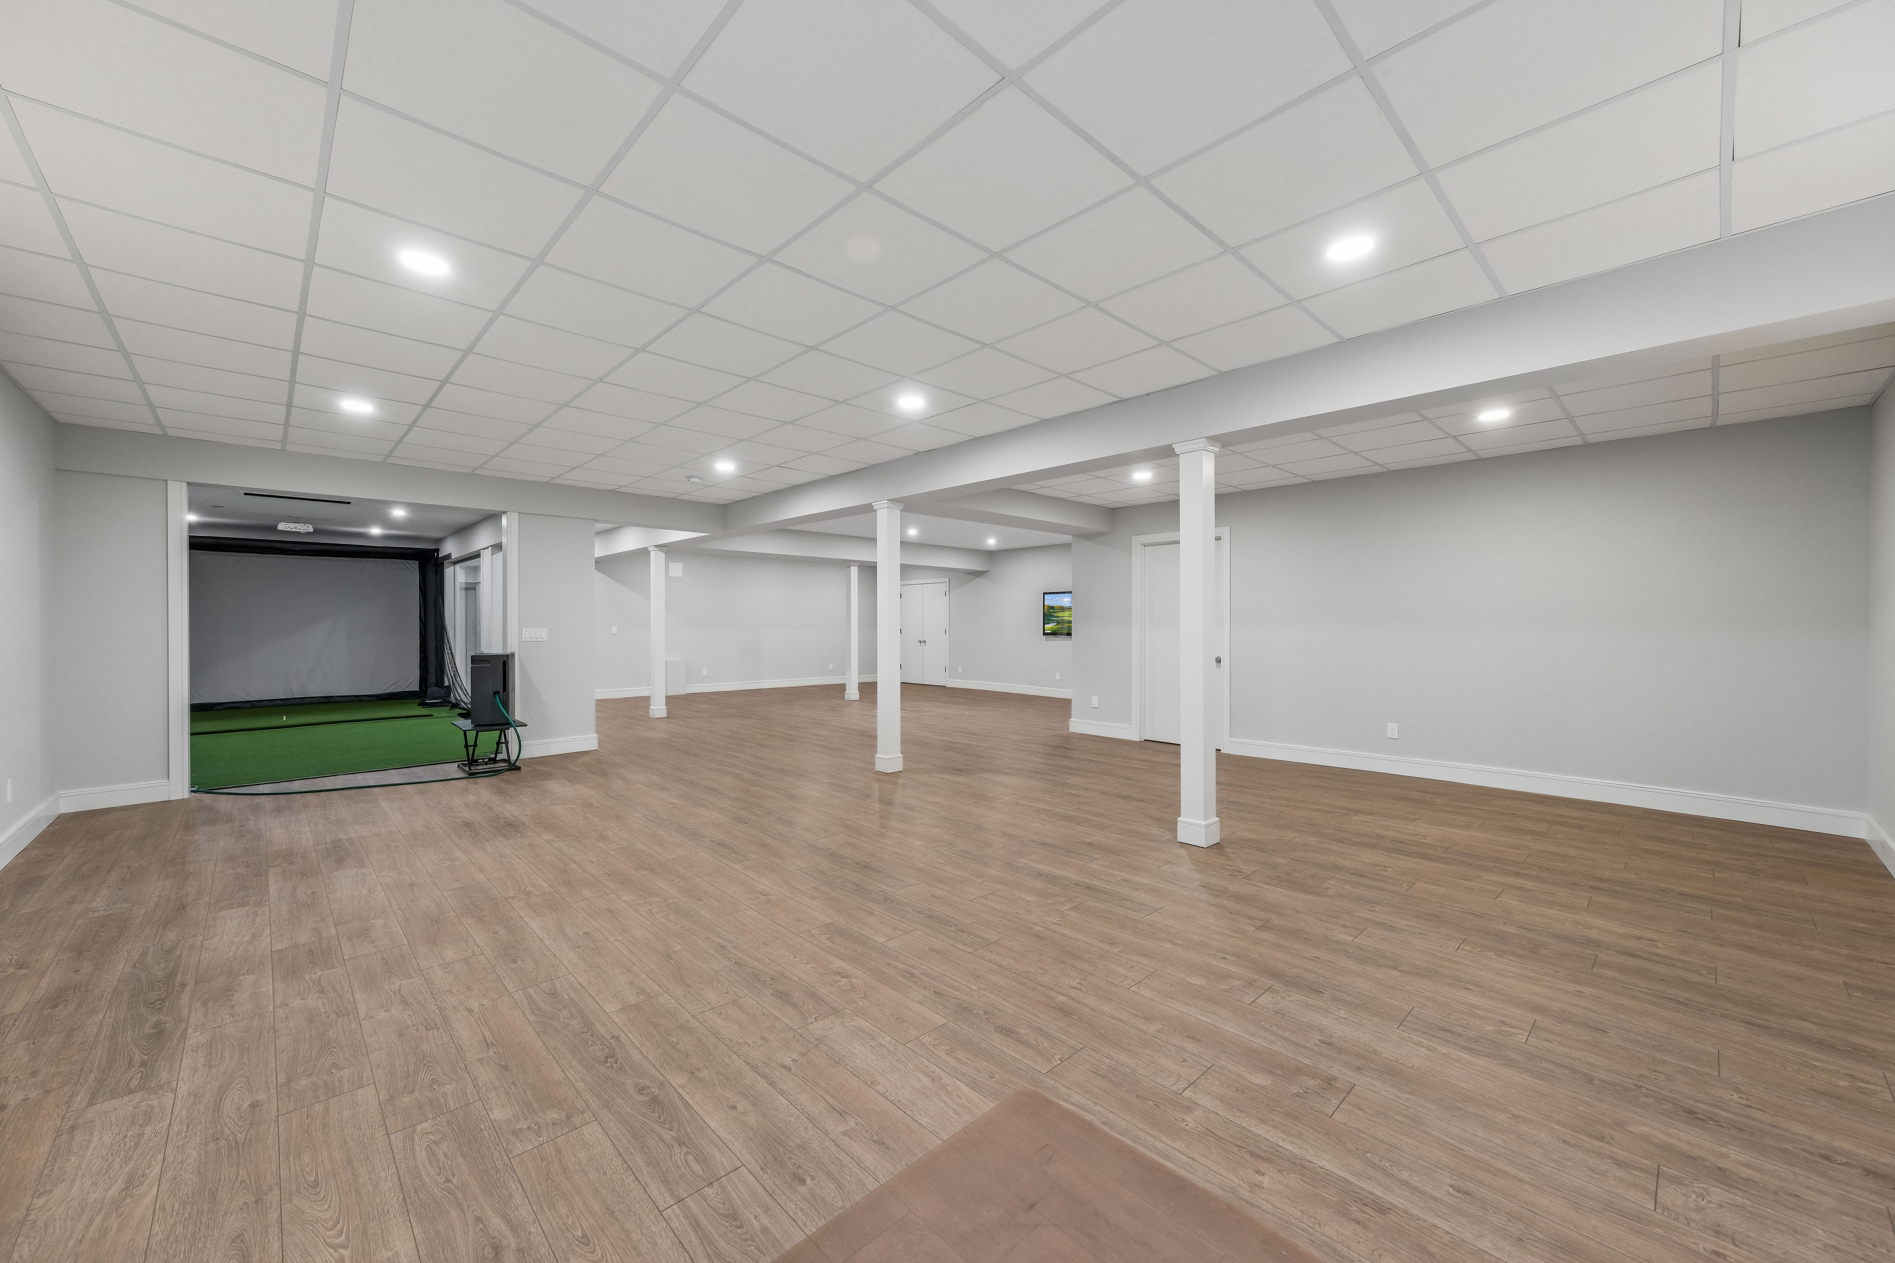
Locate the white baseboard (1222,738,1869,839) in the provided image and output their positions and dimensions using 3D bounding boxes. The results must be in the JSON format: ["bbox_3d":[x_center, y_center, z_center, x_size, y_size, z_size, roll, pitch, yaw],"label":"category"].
[{"bbox_3d":[4.021,1.109,5.264,0.020,0.142,3.660,-1,1,-45],"label":"white baseboard"}]

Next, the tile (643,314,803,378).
[{"bbox_3d":[-1.108,-1.431,3.449,0.600,0.022,0.600,-1,1,-45],"label":"tile"}]

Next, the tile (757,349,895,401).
[{"bbox_3d":[-0.665,-1.427,3.857,0.585,0.020,0.585,-1,1,-45],"label":"tile"}]

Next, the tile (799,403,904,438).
[{"bbox_3d":[-0.644,-1.454,4.741,0.600,0.022,0.600,-1,1,-45],"label":"tile"}]

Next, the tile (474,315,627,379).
[{"bbox_3d":[-1.979,-1.425,3.448,0.580,0.020,0.580,0,0,-44],"label":"tile"}]

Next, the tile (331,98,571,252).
[{"bbox_3d":[-1.552,-1.399,2.165,0.600,0.022,0.600,-1,1,-45],"label":"tile"}]

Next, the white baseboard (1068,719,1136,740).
[{"bbox_3d":[1.749,1.122,7.823,0.018,0.145,0.835,0,0,-44],"label":"white baseboard"}]

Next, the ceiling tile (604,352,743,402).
[{"bbox_3d":[-1.538,-1.422,3.863,0.585,0.020,0.585,-1,1,-45],"label":"ceiling tile"}]

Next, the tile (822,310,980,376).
[{"bbox_3d":[-0.237,-1.428,3.406,0.580,0.020,0.580,0,0,-44],"label":"tile"}]

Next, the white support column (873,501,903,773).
[{"bbox_3d":[-0.494,0.048,5.854,0.180,2.290,0.180,-1,1,-45],"label":"white support column"}]

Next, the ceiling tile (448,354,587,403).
[{"bbox_3d":[-2.418,-1.423,3.872,0.598,0.020,0.598,-1,1,-44],"label":"ceiling tile"}]

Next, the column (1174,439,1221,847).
[{"bbox_3d":[1.485,0.067,4.029,0.200,2.340,0.200,-1,1,-44],"label":"column"}]

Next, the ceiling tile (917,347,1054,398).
[{"bbox_3d":[0.205,-1.431,3.827,0.598,0.020,0.598,-1,1,-44],"label":"ceiling tile"}]

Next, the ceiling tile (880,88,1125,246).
[{"bbox_3d":[0.171,-1.404,2.140,0.585,0.020,0.585,-1,1,-45],"label":"ceiling tile"}]

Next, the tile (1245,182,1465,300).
[{"bbox_3d":[1.496,-1.427,2.534,0.580,0.020,0.580,0,0,-44],"label":"tile"}]

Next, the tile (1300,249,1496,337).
[{"bbox_3d":[1.936,-1.430,2.929,0.560,0.020,0.580,0,0,-44],"label":"tile"}]

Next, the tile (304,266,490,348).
[{"bbox_3d":[-2.410,-1.404,3.014,0.585,0.020,0.585,-1,1,-45],"label":"tile"}]

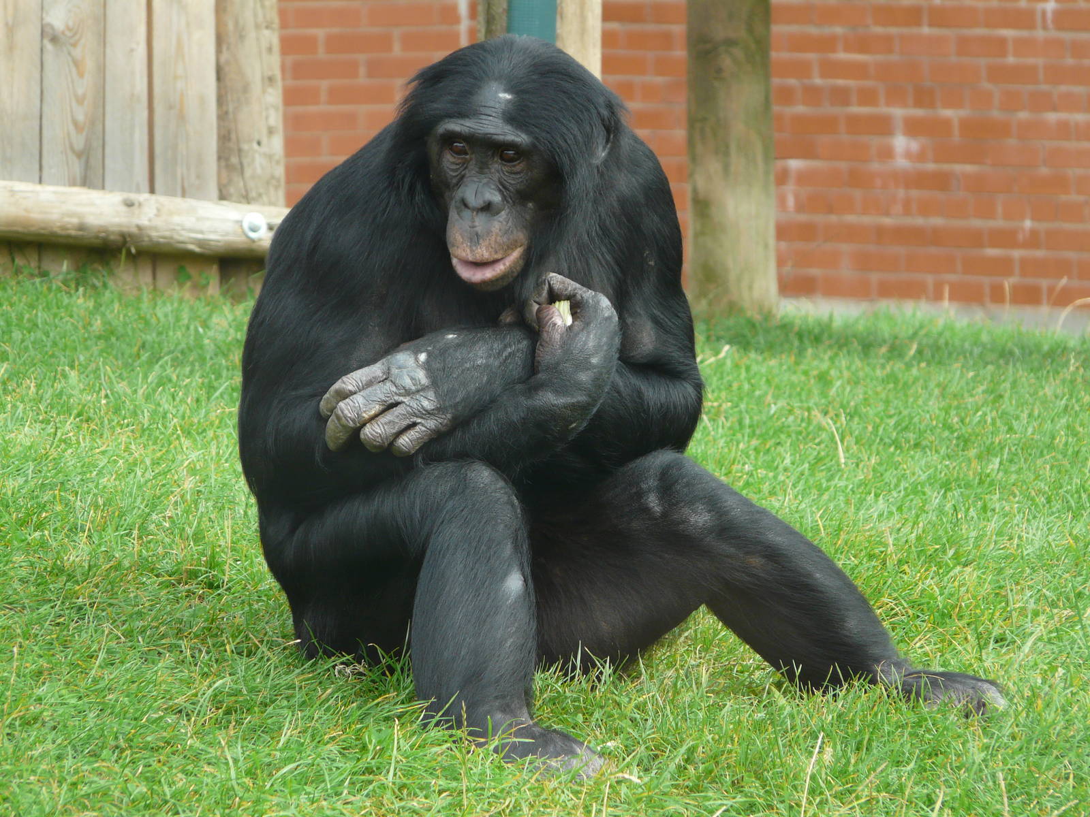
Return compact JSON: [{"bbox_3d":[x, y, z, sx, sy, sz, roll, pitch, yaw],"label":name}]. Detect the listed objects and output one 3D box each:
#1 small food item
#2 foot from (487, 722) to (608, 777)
[{"bbox_3d":[0.017,-0.100,9.680,0.023,0.032,0.020,-12,6,-6],"label":"small food item"},{"bbox_3d":[-0.017,0.346,9.500,0.085,0.070,0.190,-9,12,-43],"label":"foot"}]

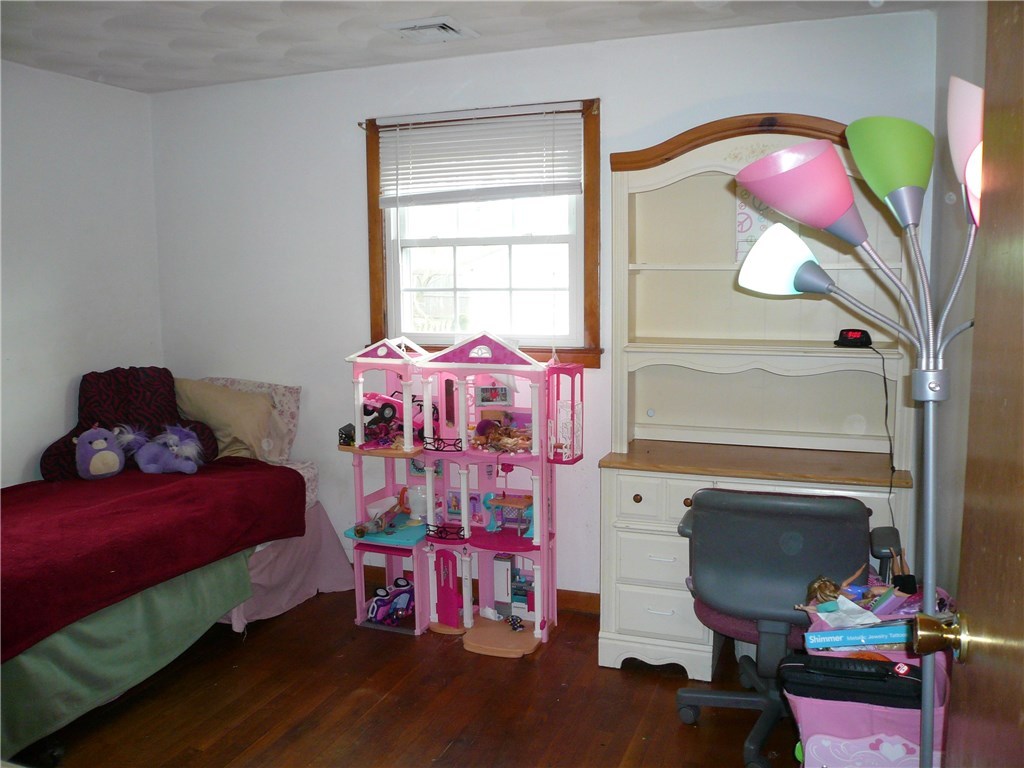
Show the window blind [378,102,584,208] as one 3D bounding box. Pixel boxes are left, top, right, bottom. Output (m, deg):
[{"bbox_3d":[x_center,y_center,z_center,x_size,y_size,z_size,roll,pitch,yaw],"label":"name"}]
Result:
[{"bbox_3d":[-0.144,-0.915,3.363,0.902,0.376,0.043,2,8,20],"label":"window blind"}]

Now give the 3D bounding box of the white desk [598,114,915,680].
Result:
[{"bbox_3d":[0.856,0.062,2.906,1.008,1.931,0.450,2,8,20],"label":"white desk"}]

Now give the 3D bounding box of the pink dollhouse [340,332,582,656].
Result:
[{"bbox_3d":[-0.202,0.401,3.252,0.930,1.193,0.327,2,8,20],"label":"pink dollhouse"}]

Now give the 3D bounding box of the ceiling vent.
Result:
[{"bbox_3d":[-0.293,-1.282,2.982,0.273,0.028,0.263,2,8,20],"label":"ceiling vent"}]

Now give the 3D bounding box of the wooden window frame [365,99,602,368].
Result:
[{"bbox_3d":[-0.144,-0.598,3.391,1.046,1.055,0.085,2,8,20],"label":"wooden window frame"}]

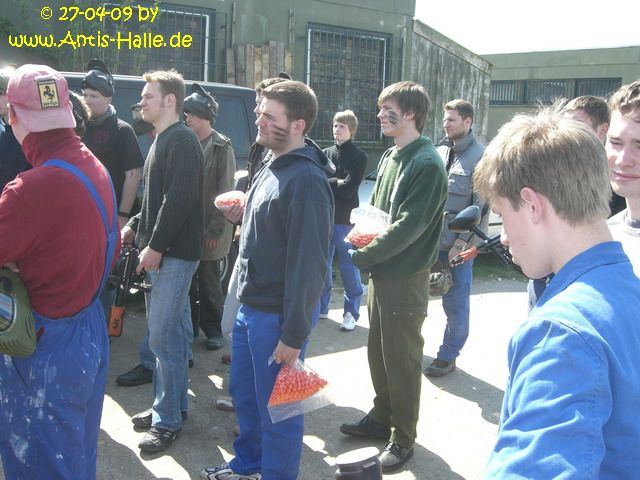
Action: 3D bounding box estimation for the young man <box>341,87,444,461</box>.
[{"bbox_3d":[0.376,0.167,3.337,0.500,1.790,0.520,-2,10,-22],"label":"young man"}]

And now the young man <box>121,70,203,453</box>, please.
[{"bbox_3d":[-0.752,0.108,3.373,0.430,1.790,0.500,-2,10,-25],"label":"young man"}]

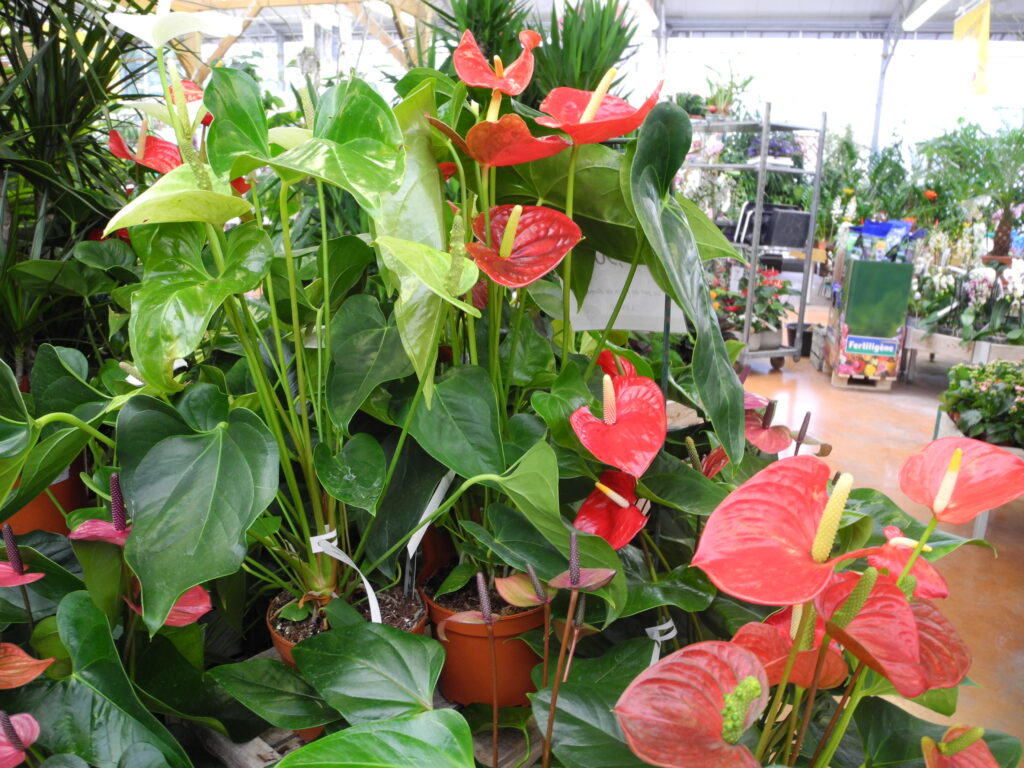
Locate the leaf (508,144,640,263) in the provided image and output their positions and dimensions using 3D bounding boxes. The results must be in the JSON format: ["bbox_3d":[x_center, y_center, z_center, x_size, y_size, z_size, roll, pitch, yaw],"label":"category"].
[{"bbox_3d":[0.067,-0.201,0.920,0.150,0.130,0.090,0,16,0],"label":"leaf"}]

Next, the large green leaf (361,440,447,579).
[{"bbox_3d":[-0.132,0.148,1.000,0.100,0.165,0.050,10,-6,2],"label":"large green leaf"}]

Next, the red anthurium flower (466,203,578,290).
[{"bbox_3d":[0.015,-0.164,0.980,0.130,0.100,0.085,3,12,3],"label":"red anthurium flower"}]

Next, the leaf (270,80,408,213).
[{"bbox_3d":[-0.169,-0.231,0.800,0.125,0.125,0.085,1,-6,-9],"label":"leaf"}]

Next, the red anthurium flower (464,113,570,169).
[{"bbox_3d":[0.004,-0.252,0.860,0.110,0.055,0.090,0,13,-12],"label":"red anthurium flower"}]

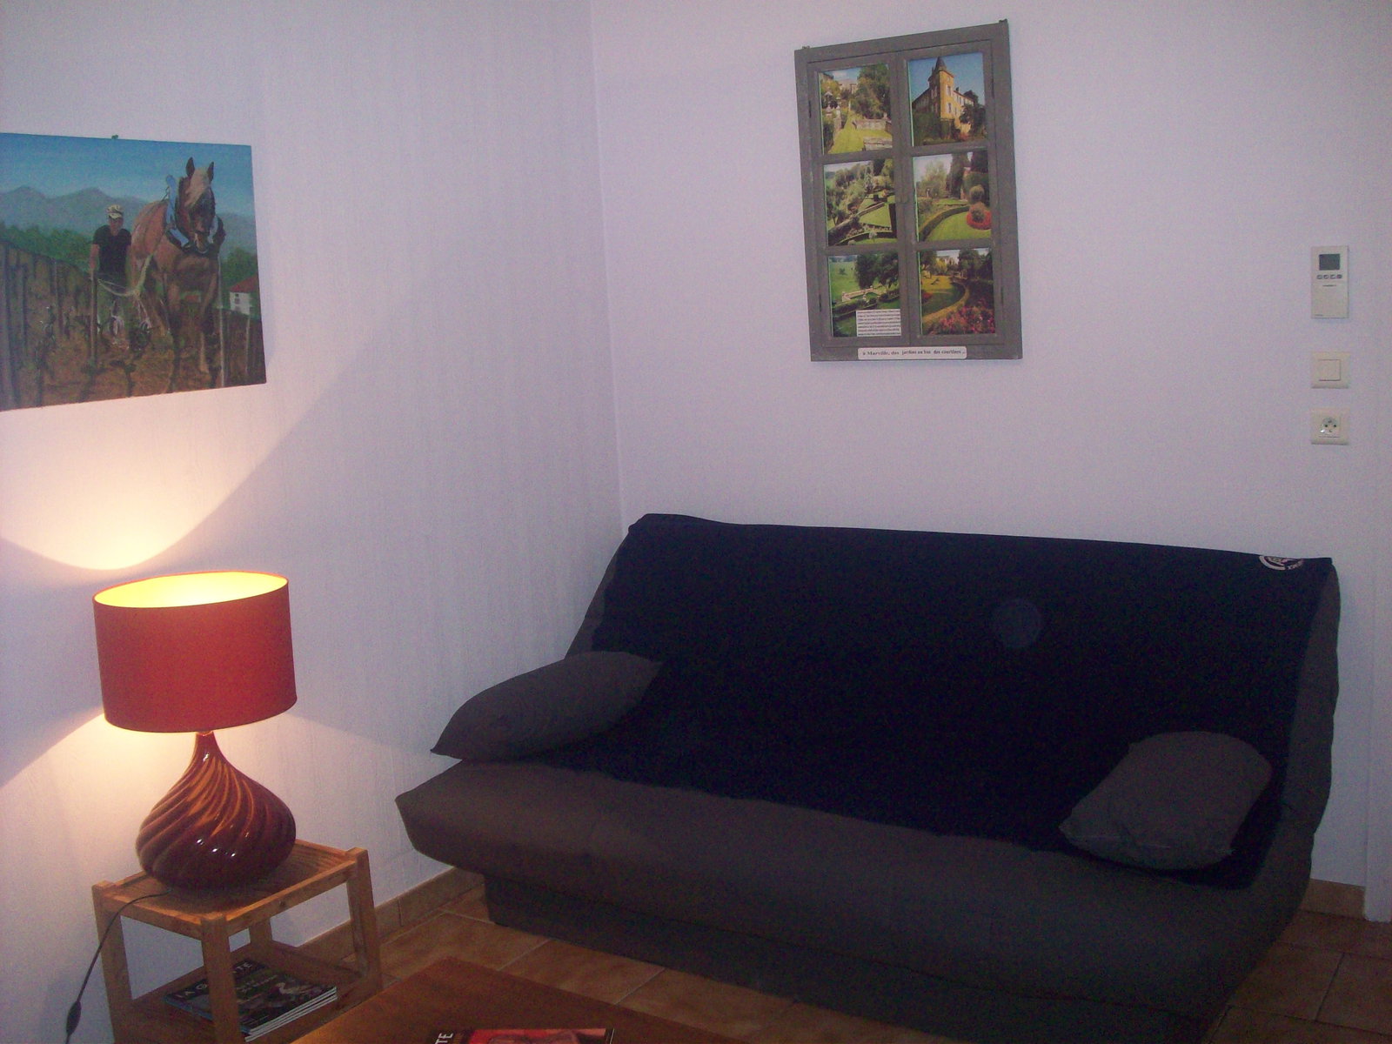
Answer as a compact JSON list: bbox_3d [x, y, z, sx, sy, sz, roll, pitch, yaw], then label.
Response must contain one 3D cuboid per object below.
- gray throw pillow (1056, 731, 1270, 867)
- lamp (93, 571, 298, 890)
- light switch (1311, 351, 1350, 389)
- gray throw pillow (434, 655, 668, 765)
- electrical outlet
[{"bbox_3d":[0.922,0.539,2.891,0.360,0.150,0.370,-2,32,41],"label":"gray throw pillow"},{"bbox_3d":[-0.969,0.424,2.954,0.363,0.597,0.363,3,11,33],"label":"lamp"},{"bbox_3d":[1.419,-0.339,3.327,0.080,0.081,0.012,3,11,33],"label":"light switch"},{"bbox_3d":[-0.366,0.469,3.723,0.410,0.170,0.400,-4,27,32],"label":"gray throw pillow"},{"bbox_3d":[1.427,-0.215,3.346,0.080,0.081,0.012,3,11,33],"label":"electrical outlet"}]

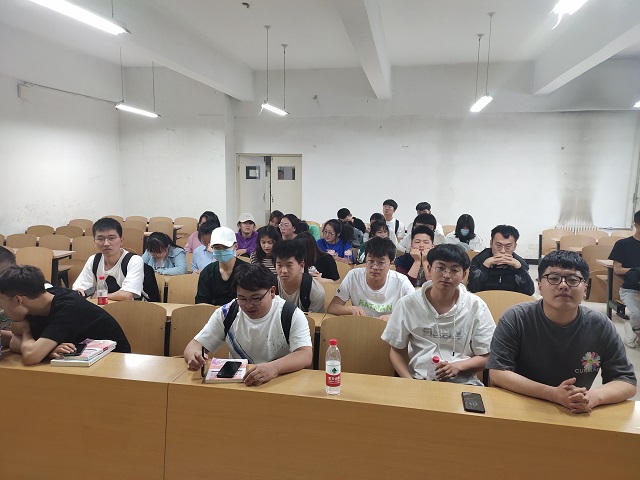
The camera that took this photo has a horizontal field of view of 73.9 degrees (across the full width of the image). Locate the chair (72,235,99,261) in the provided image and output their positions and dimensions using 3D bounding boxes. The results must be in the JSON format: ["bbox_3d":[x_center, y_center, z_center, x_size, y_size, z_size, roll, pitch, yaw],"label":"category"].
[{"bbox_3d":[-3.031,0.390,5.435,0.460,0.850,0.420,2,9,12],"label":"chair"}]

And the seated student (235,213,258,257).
[{"bbox_3d":[-0.819,0.332,4.772,0.460,1.250,0.620,1,9,4],"label":"seated student"}]

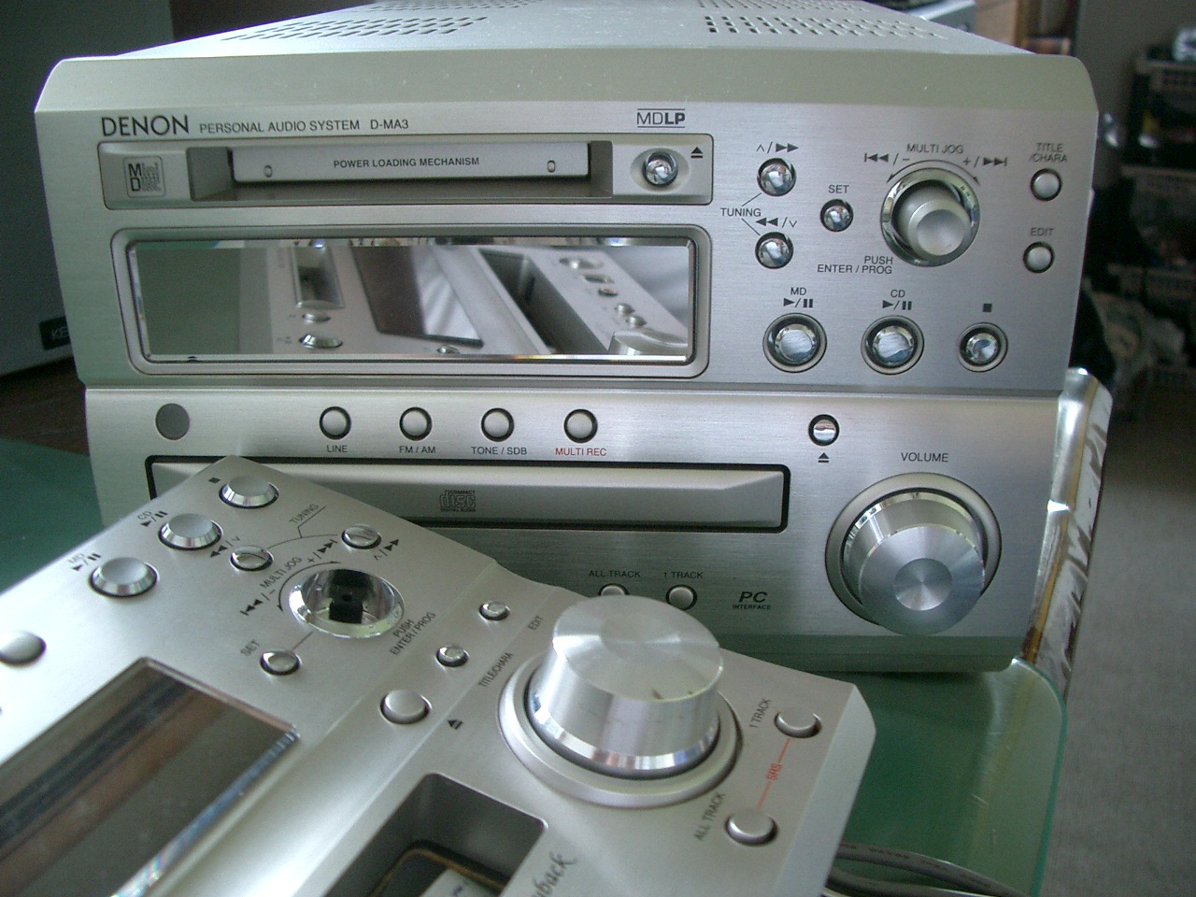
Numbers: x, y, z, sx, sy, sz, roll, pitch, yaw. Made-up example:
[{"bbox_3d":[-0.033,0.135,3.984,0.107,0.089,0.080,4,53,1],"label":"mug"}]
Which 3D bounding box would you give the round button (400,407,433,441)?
[{"bbox_3d":[-0.039,-0.005,0.257,0.007,0.007,0.003,1,12,4],"label":"round button"}]

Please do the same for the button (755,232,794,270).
[{"bbox_3d":[0.035,-0.039,0.238,0.007,0.007,0.004,1,21,4],"label":"button"}]

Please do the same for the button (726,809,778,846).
[{"bbox_3d":[0.022,0.054,0.172,0.008,0.003,0.008,5,25,-2],"label":"button"}]

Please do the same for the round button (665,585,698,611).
[{"bbox_3d":[0.018,0.033,0.267,0.007,0.007,0.003,1,21,4],"label":"round button"}]

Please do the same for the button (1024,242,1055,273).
[{"bbox_3d":[0.088,-0.038,0.240,0.006,0.006,0.003,1,23,3],"label":"button"}]

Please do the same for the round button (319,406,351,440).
[{"bbox_3d":[-0.057,-0.005,0.262,0.007,0.007,0.003,1,23,3],"label":"round button"}]

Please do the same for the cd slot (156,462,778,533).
[{"bbox_3d":[-0.029,0.010,0.268,0.140,0.015,0.009,1,23,3],"label":"cd slot"}]

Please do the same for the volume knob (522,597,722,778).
[{"bbox_3d":[0.005,0.036,0.189,0.031,0.013,0.031,9,28,-4],"label":"volume knob"}]

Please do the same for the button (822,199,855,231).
[{"bbox_3d":[0.047,-0.046,0.239,0.007,0.007,0.004,1,23,3],"label":"button"}]

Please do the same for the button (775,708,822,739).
[{"bbox_3d":[0.033,0.045,0.198,0.007,0.003,0.007,18,28,14],"label":"button"}]

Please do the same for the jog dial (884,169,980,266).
[{"bbox_3d":[0.065,-0.044,0.234,0.020,0.020,0.013,1,23,3],"label":"jog dial"}]

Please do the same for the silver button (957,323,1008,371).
[{"bbox_3d":[0.079,-0.021,0.248,0.010,0.010,0.004,1,23,3],"label":"silver button"}]

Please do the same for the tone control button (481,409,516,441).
[{"bbox_3d":[-0.021,-0.005,0.256,0.007,0.007,0.003,1,12,4],"label":"tone control button"}]

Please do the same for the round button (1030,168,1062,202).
[{"bbox_3d":[0.087,-0.051,0.234,0.006,0.006,0.003,1,23,3],"label":"round button"}]

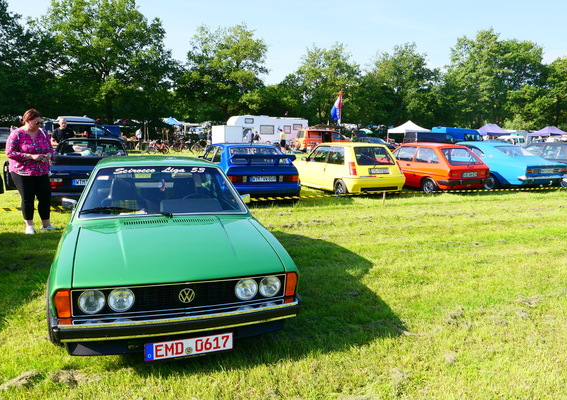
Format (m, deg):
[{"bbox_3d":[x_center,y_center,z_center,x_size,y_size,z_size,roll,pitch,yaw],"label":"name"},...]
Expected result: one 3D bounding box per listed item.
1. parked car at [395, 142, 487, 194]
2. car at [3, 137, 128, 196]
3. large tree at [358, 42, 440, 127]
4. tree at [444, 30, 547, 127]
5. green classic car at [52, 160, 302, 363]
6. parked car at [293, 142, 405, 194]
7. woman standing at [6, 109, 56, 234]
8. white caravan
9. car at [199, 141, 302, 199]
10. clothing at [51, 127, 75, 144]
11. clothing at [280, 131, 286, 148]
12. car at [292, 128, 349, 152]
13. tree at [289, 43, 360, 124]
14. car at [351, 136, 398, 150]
[{"bbox_3d":[3.784,-0.925,12.764,1.580,1.350,3.600,-3,10,-29],"label":"parked car"},{"bbox_3d":[-4.364,-0.665,10.438,1.720,1.370,4.100,-3,9,-20],"label":"car"},{"bbox_3d":[15.381,-13.405,58.661,11.000,12.800,10.500,0,8,0],"label":"large tree"},{"bbox_3d":[28.391,-14.364,59.052,13.000,15.800,13.000,2,9,0],"label":"tree"},{"bbox_3d":[-1.221,0.253,4.445,1.630,1.310,3.880,-1,9,-20],"label":"green classic car"},{"bbox_3d":[1.677,-0.947,12.608,1.600,1.370,3.600,-3,9,-22],"label":"parked car"},{"bbox_3d":[-3.503,-0.395,6.222,0.480,1.700,0.620,8,10,34],"label":"woman standing"},{"bbox_3d":[-1.316,-5.630,38.593,6.700,3.050,2.300,-2,9,-16],"label":"white caravan"},{"bbox_3d":[-0.983,-0.797,11.477,1.700,1.370,4.400,-2,9,-15],"label":"car"},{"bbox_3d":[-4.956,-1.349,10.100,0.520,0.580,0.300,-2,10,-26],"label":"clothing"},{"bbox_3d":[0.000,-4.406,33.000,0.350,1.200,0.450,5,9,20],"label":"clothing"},{"bbox_3d":[3.623,-5.382,40.344,4.800,1.950,1.880,-3,10,-30],"label":"car"},{"bbox_3d":[5.481,-13.464,58.661,10.500,12.800,10.000,0,8,0],"label":"tree"},{"bbox_3d":[6.323,-3.761,31.785,1.700,1.420,4.100,-3,9,-21],"label":"car"}]

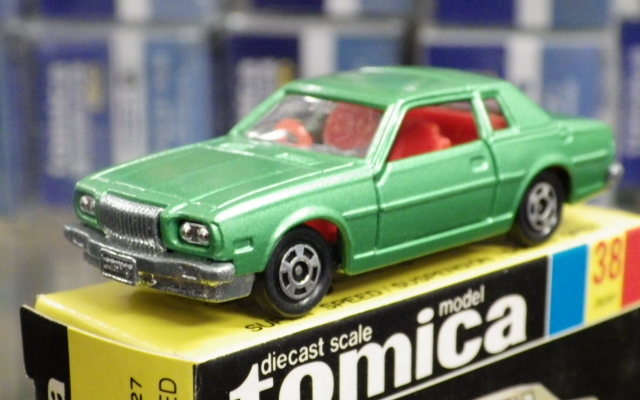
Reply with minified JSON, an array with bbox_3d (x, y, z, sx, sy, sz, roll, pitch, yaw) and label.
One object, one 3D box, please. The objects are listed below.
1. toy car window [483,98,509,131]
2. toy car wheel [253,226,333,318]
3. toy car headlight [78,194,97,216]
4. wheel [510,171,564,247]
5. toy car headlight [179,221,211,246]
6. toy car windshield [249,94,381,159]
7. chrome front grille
[{"bbox_3d":[0.020,-0.010,0.185,0.003,0.004,0.001,-13,-1,-44],"label":"toy car window"},{"bbox_3d":[-0.003,0.007,0.163,0.003,0.009,0.009,12,17,43],"label":"toy car wheel"},{"bbox_3d":[-0.024,0.001,0.168,0.001,0.002,0.004,-10,16,-37],"label":"toy car headlight"},{"bbox_3d":[0.025,0.001,0.191,0.003,0.009,0.009,12,17,43],"label":"wheel"},{"bbox_3d":[-0.012,0.003,0.156,0.004,0.002,0.001,9,16,36],"label":"toy car headlight"},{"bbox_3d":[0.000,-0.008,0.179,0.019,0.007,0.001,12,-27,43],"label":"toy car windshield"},{"bbox_3d":[-0.019,0.002,0.162,0.009,0.005,0.002,12,17,43],"label":"chrome front grille"}]

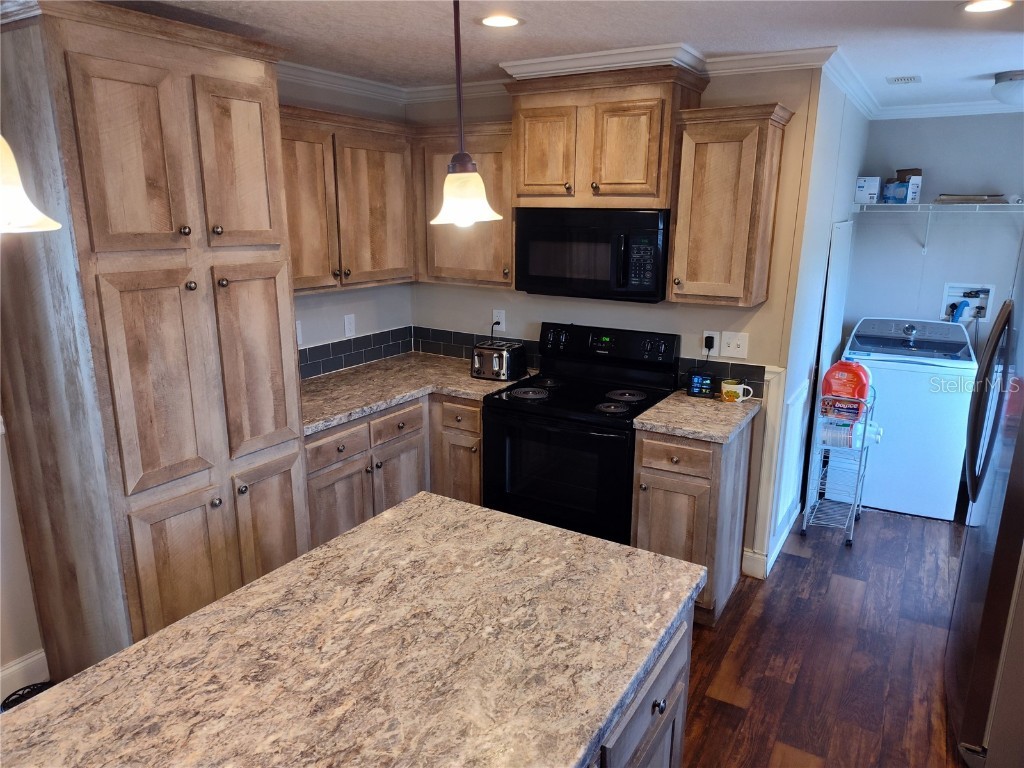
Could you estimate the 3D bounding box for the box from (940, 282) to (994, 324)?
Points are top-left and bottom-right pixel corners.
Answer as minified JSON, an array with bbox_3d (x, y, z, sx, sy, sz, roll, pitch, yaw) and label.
[{"bbox_3d":[3.012,-0.543,4.503,0.275,0.235,0.083,9,17,30],"label":"box"}]

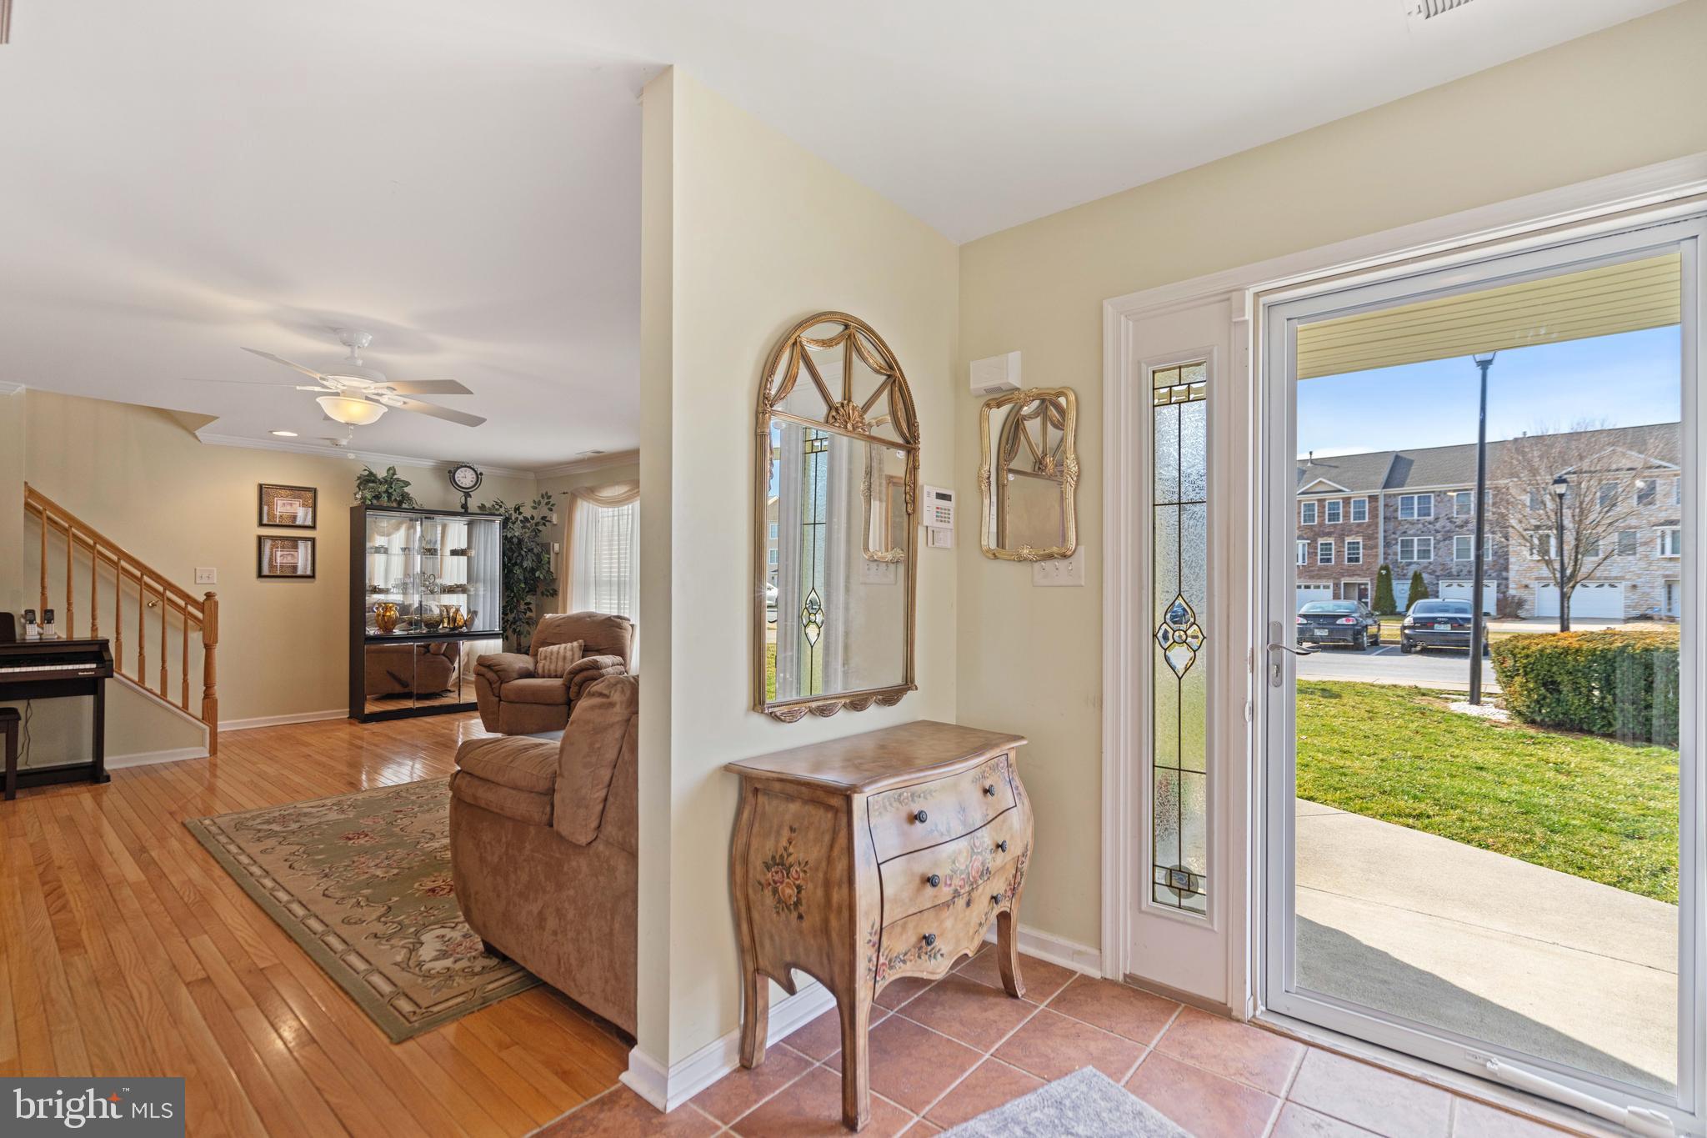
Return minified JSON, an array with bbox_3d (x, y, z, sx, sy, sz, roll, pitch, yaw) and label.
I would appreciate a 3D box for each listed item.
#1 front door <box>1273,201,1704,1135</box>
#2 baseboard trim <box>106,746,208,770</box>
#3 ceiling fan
[{"bbox_3d":[1.516,0.248,1.887,0.880,2.010,0.045,0,-1,40],"label":"front door"},{"bbox_3d":[-4.726,1.284,5.168,0.016,0.080,0.540,0,-1,40],"label":"baseboard trim"},{"bbox_3d":[-2.479,-0.935,3.756,1.318,0.484,1.318,-1,-1,40],"label":"ceiling fan"}]

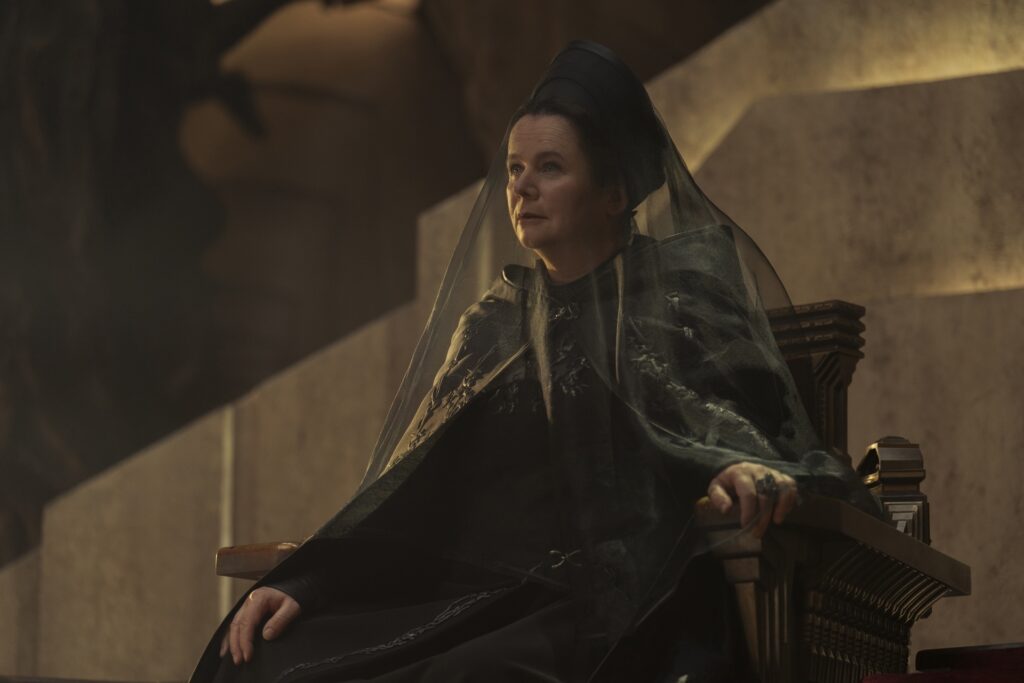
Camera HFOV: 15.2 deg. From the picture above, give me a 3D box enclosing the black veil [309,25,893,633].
[{"bbox_3d":[0.105,-0.005,5.200,0.700,0.860,0.580,-7,-16,26],"label":"black veil"}]

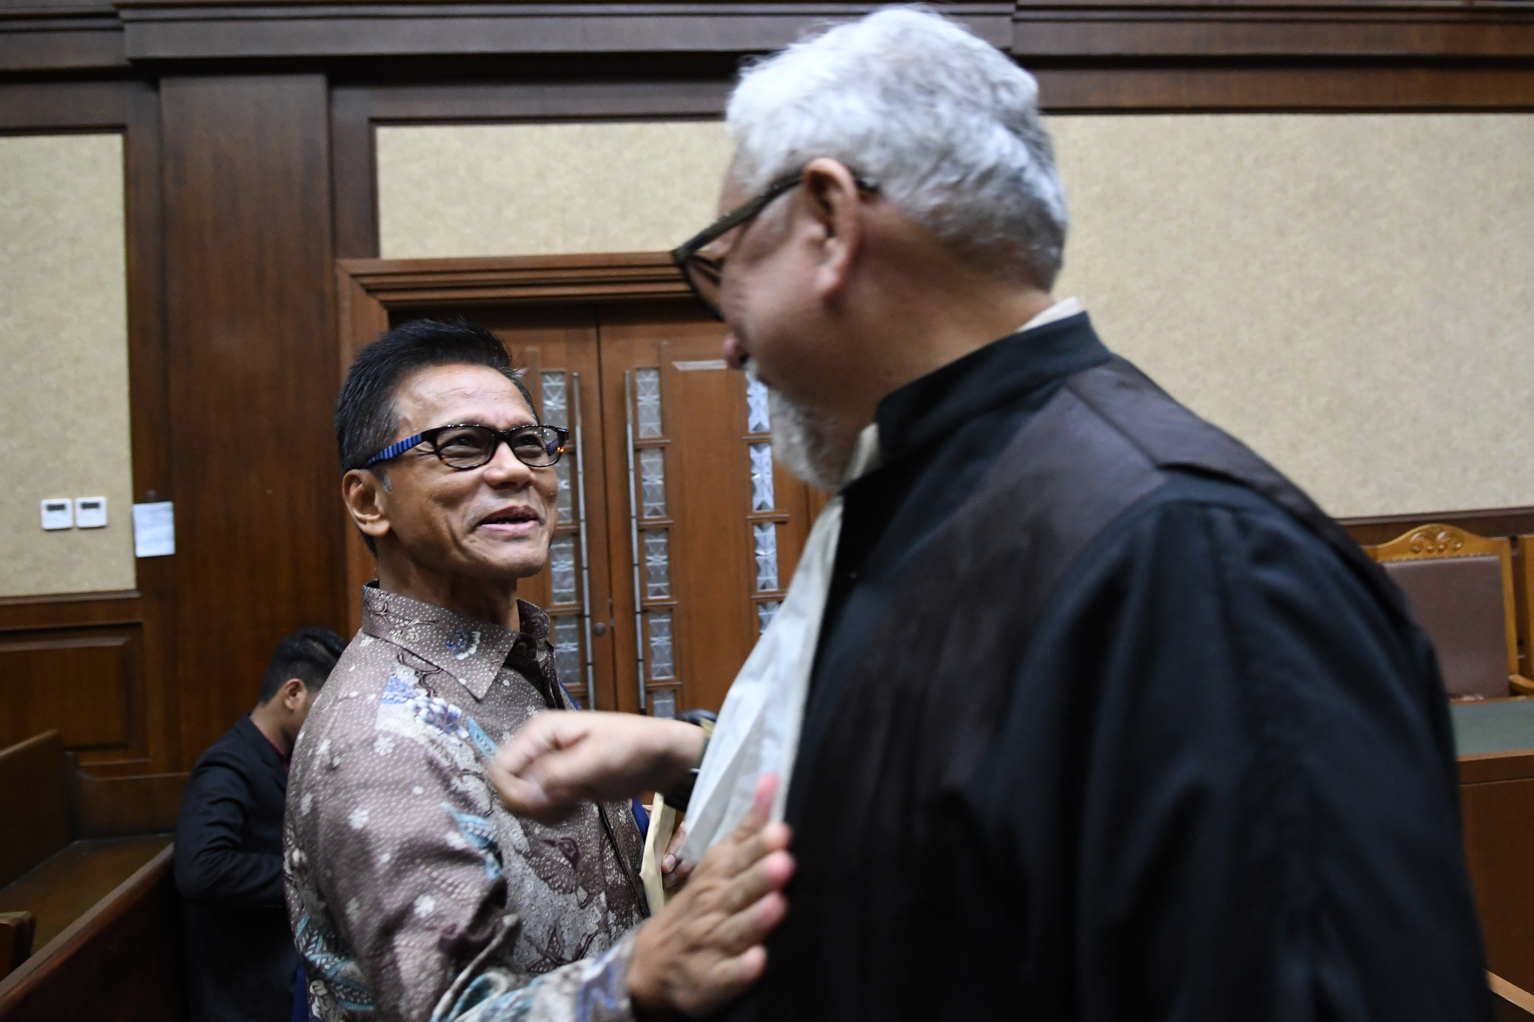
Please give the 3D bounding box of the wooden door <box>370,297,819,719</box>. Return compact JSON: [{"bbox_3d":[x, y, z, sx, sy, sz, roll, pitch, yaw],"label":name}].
[{"bbox_3d":[-0.649,0.363,4.454,1.730,2.473,0.080,-3,-3,-6],"label":"wooden door"}]

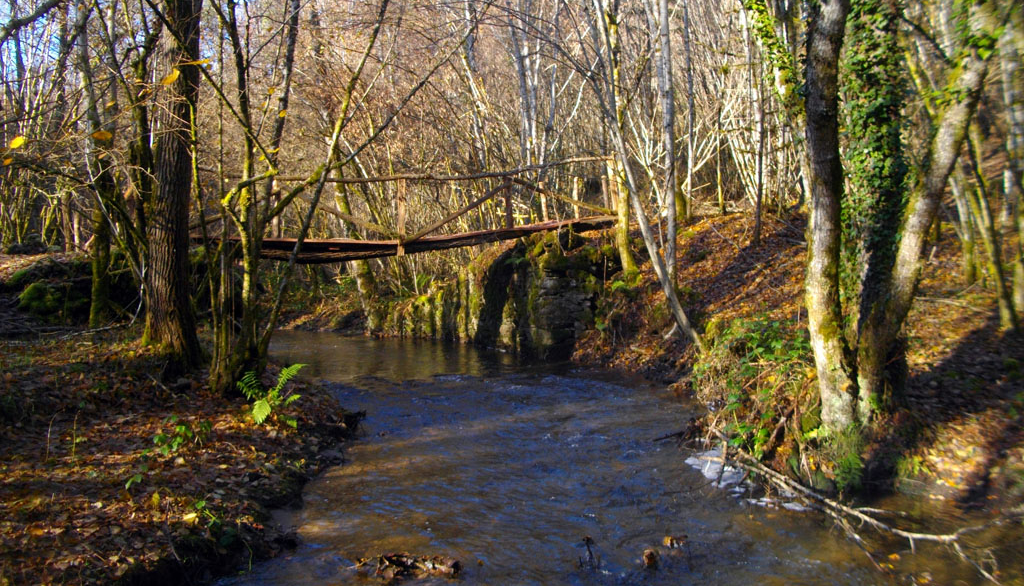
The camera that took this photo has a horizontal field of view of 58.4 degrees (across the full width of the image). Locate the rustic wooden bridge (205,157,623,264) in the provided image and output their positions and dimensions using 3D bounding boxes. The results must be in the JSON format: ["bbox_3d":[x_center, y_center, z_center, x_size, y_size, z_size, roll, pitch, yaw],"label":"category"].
[{"bbox_3d":[-1.520,-1.220,13.300,6.400,1.500,1.100,-1,5,-14],"label":"rustic wooden bridge"}]

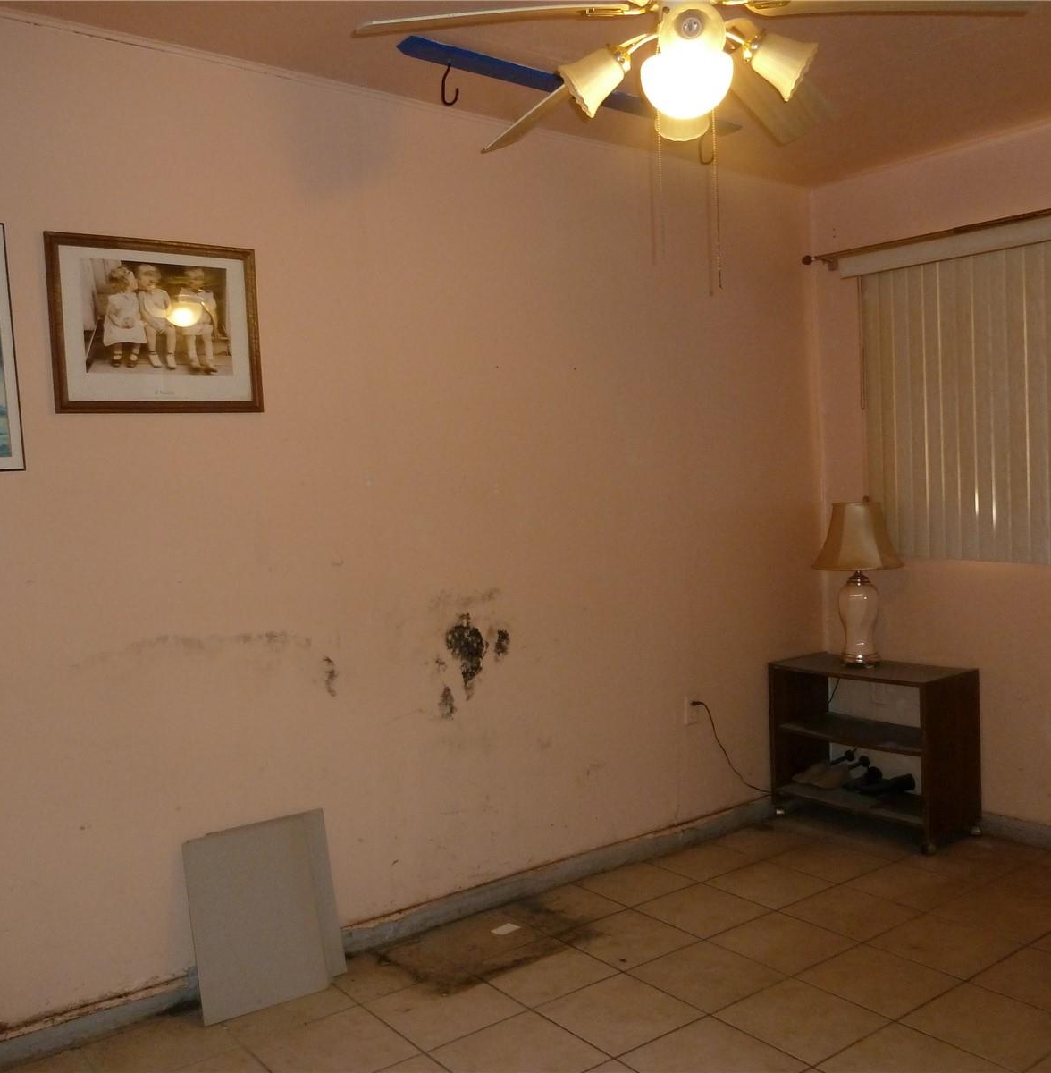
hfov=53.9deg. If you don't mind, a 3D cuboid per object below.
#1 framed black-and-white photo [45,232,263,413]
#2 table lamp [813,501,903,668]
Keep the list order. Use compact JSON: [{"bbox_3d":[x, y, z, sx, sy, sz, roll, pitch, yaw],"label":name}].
[{"bbox_3d":[-0.918,-0.525,2.598,0.522,0.431,0.030,-4,3,-36],"label":"framed black-and-white photo"},{"bbox_3d":[1.276,0.169,3.946,0.342,0.630,0.342,-4,3,-36],"label":"table lamp"}]

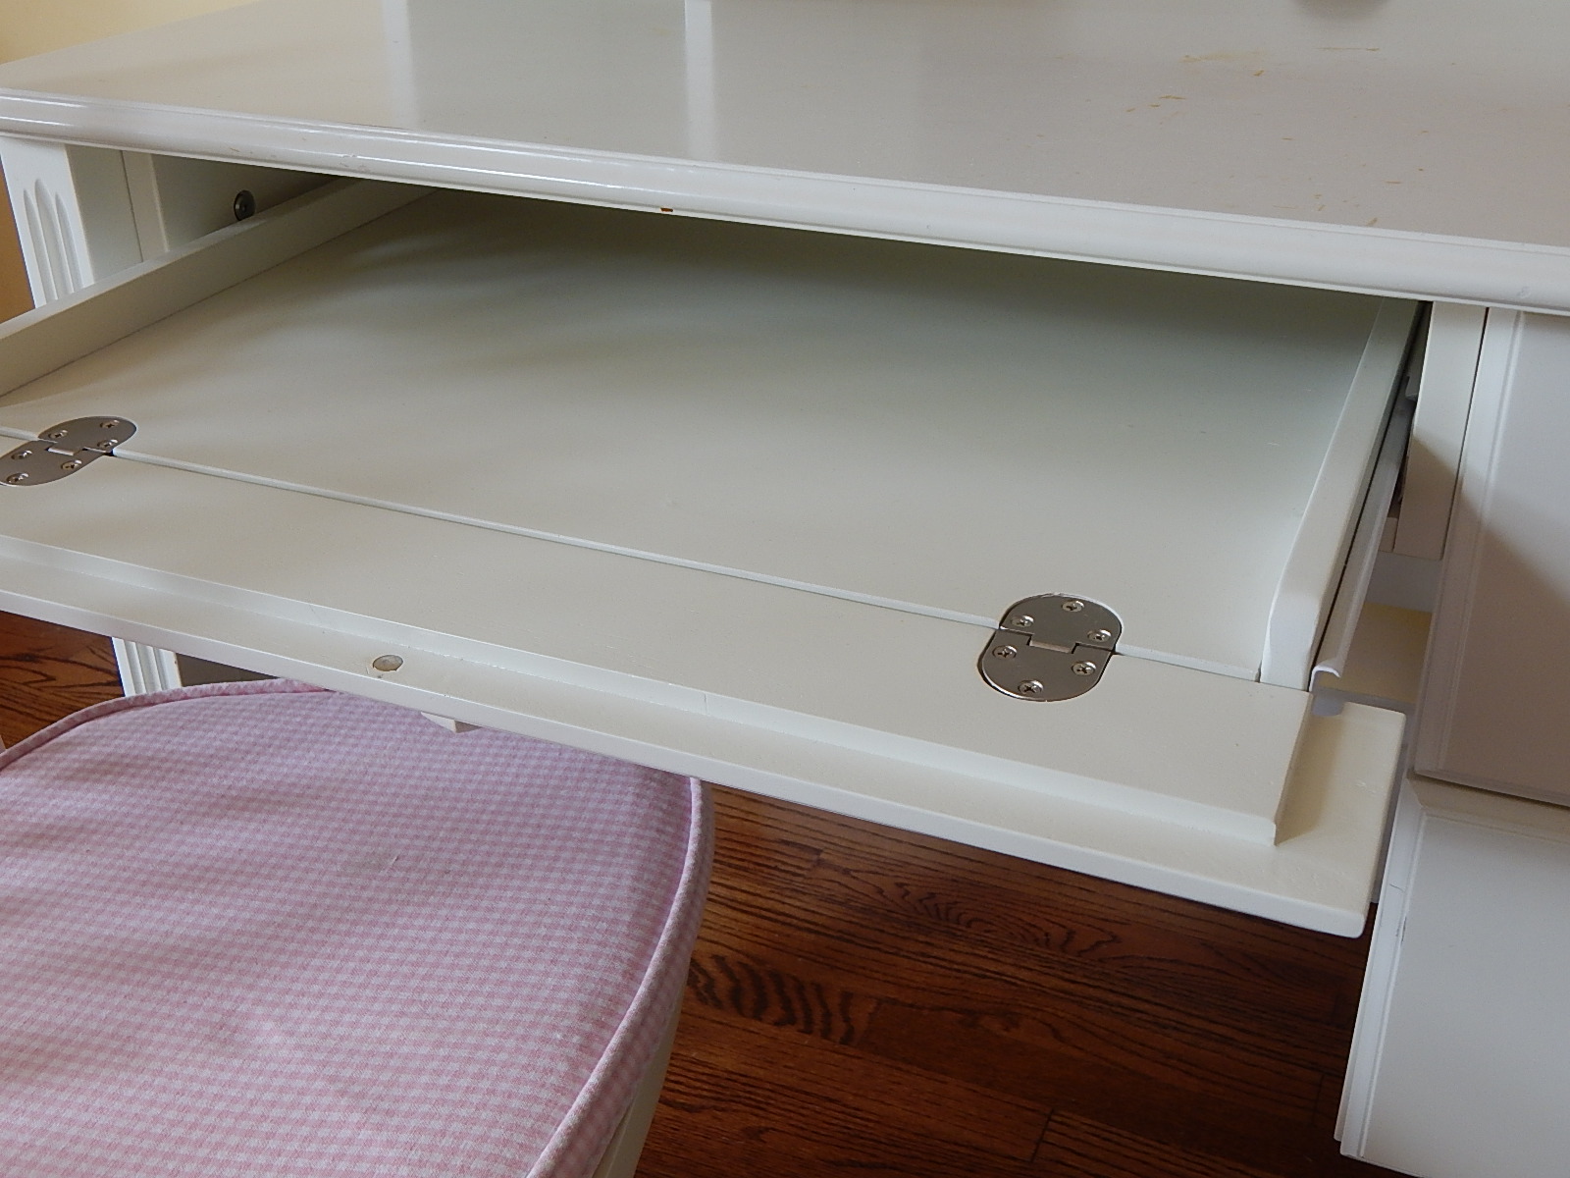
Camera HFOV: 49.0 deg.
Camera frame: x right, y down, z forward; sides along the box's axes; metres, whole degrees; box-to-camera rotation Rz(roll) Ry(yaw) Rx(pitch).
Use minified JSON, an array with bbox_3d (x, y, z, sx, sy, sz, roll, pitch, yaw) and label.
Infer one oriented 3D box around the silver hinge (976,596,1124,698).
[{"bbox_3d":[0.088,0.021,0.570,0.040,0.005,0.071,11,31,21],"label":"silver hinge"}]

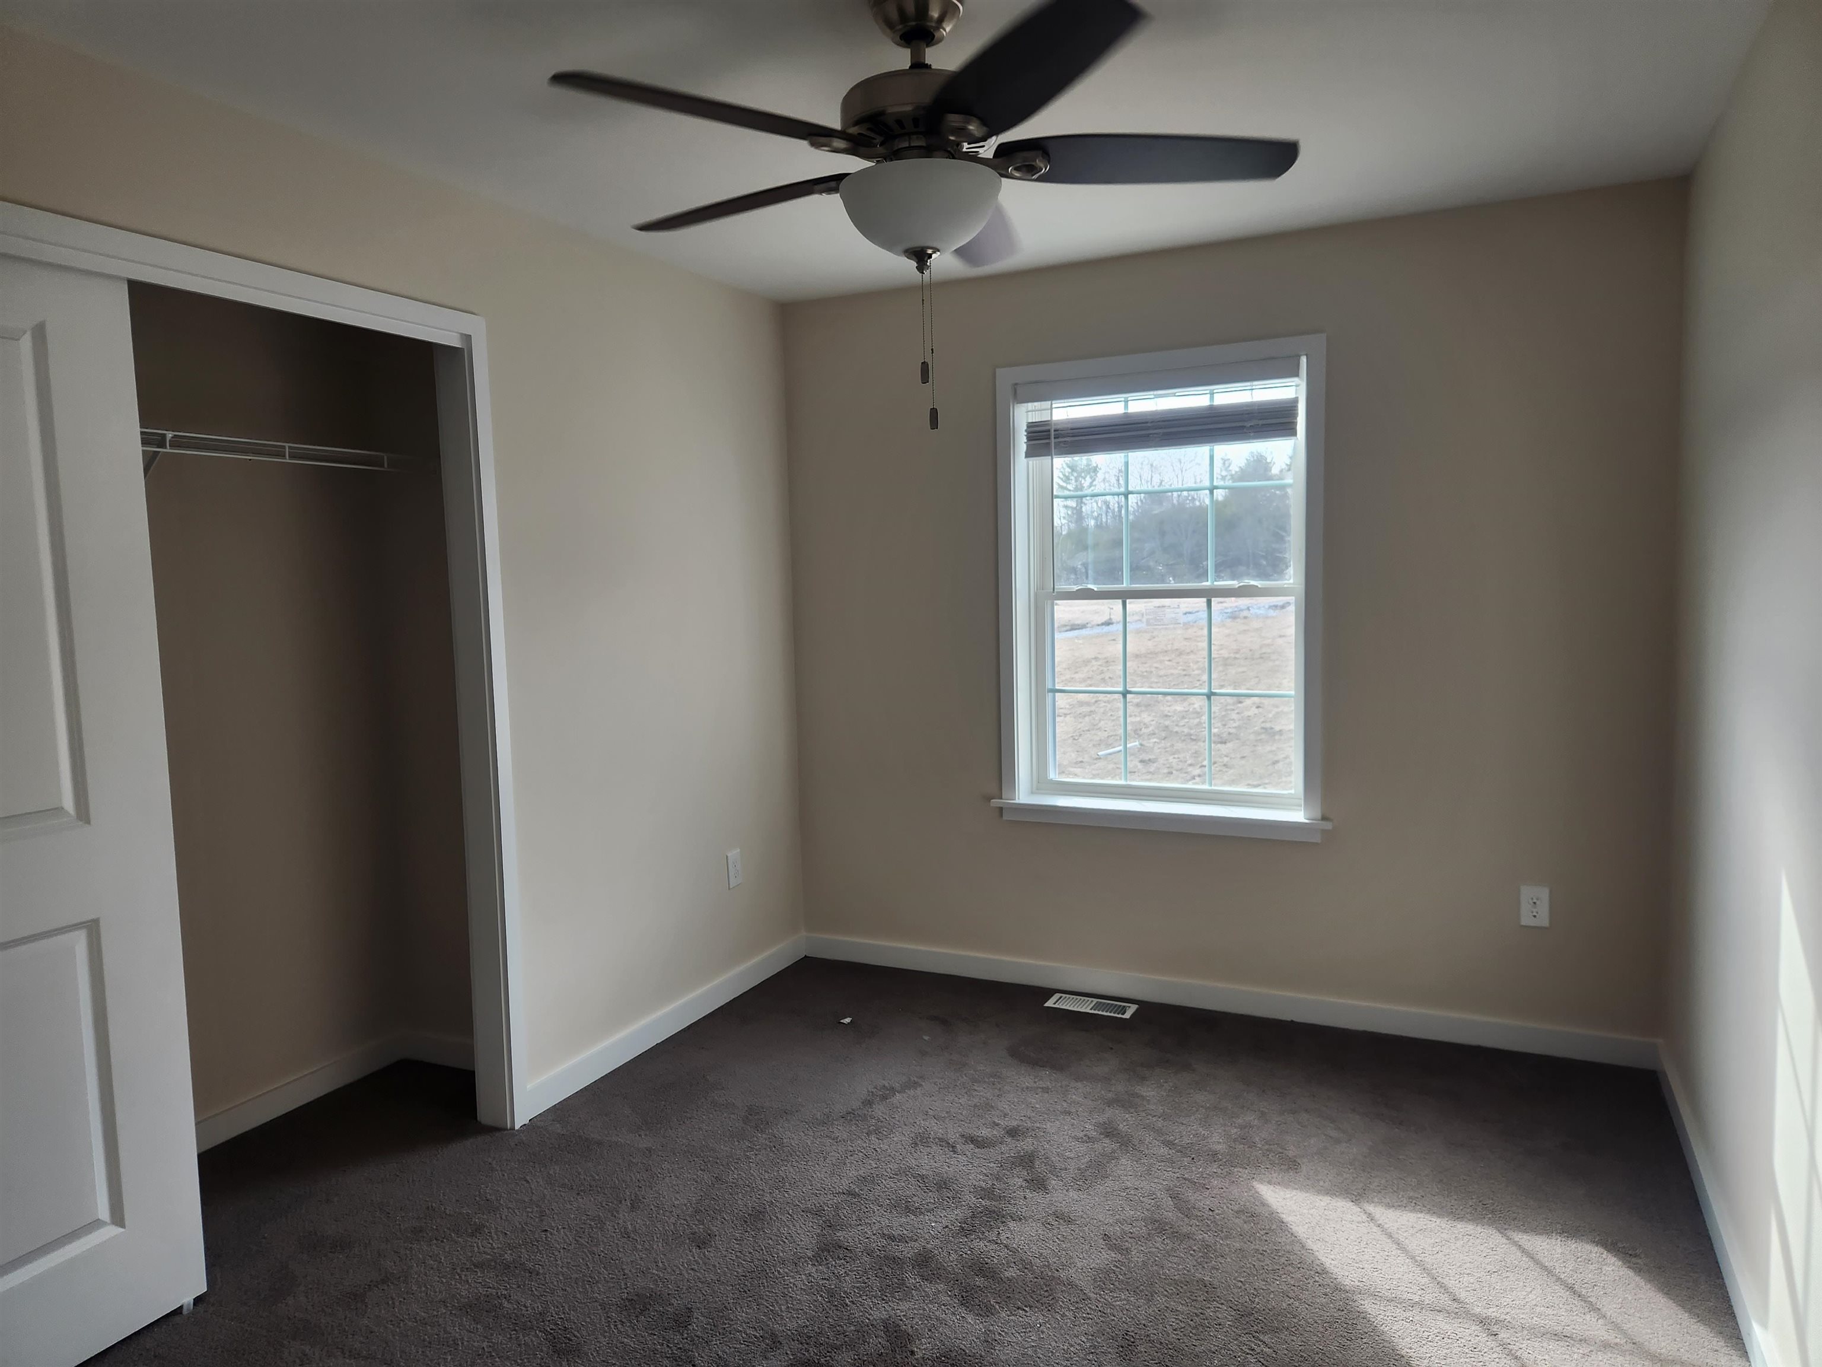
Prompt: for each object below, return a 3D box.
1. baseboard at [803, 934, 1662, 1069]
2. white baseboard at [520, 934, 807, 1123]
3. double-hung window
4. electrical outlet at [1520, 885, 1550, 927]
[{"bbox_3d":[0.848,1.016,3.987,2.785,0.083,0.016,1,6,26],"label":"baseboard"},{"bbox_3d":[-0.717,1.062,3.933,0.016,0.083,1.480,1,6,26],"label":"white baseboard"},{"bbox_3d":[0.797,-0.284,3.926,1.055,1.525,0.130,1,6,26],"label":"double-hung window"},{"bbox_3d":[1.800,0.645,3.492,0.072,0.115,0.010,1,6,26],"label":"electrical outlet"}]

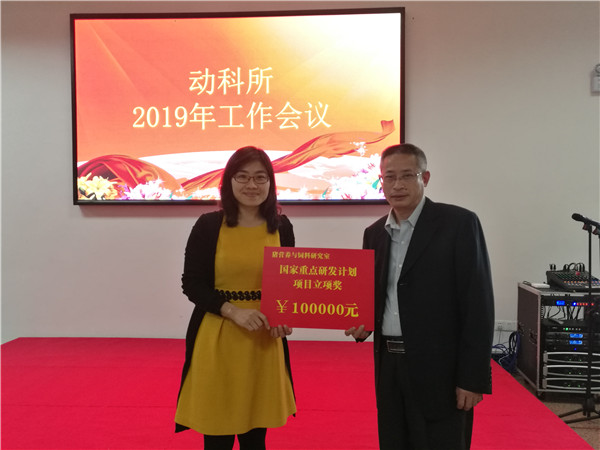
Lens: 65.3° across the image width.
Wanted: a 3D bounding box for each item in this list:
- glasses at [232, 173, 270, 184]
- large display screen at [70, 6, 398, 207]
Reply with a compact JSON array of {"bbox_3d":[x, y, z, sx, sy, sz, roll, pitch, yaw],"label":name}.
[{"bbox_3d":[-0.182,-0.171,1.756,0.136,0.042,0.138,0,3,-6],"label":"glasses"},{"bbox_3d":[-0.614,-1.122,4.554,3.230,1.855,0.100,0,2,3],"label":"large display screen"}]

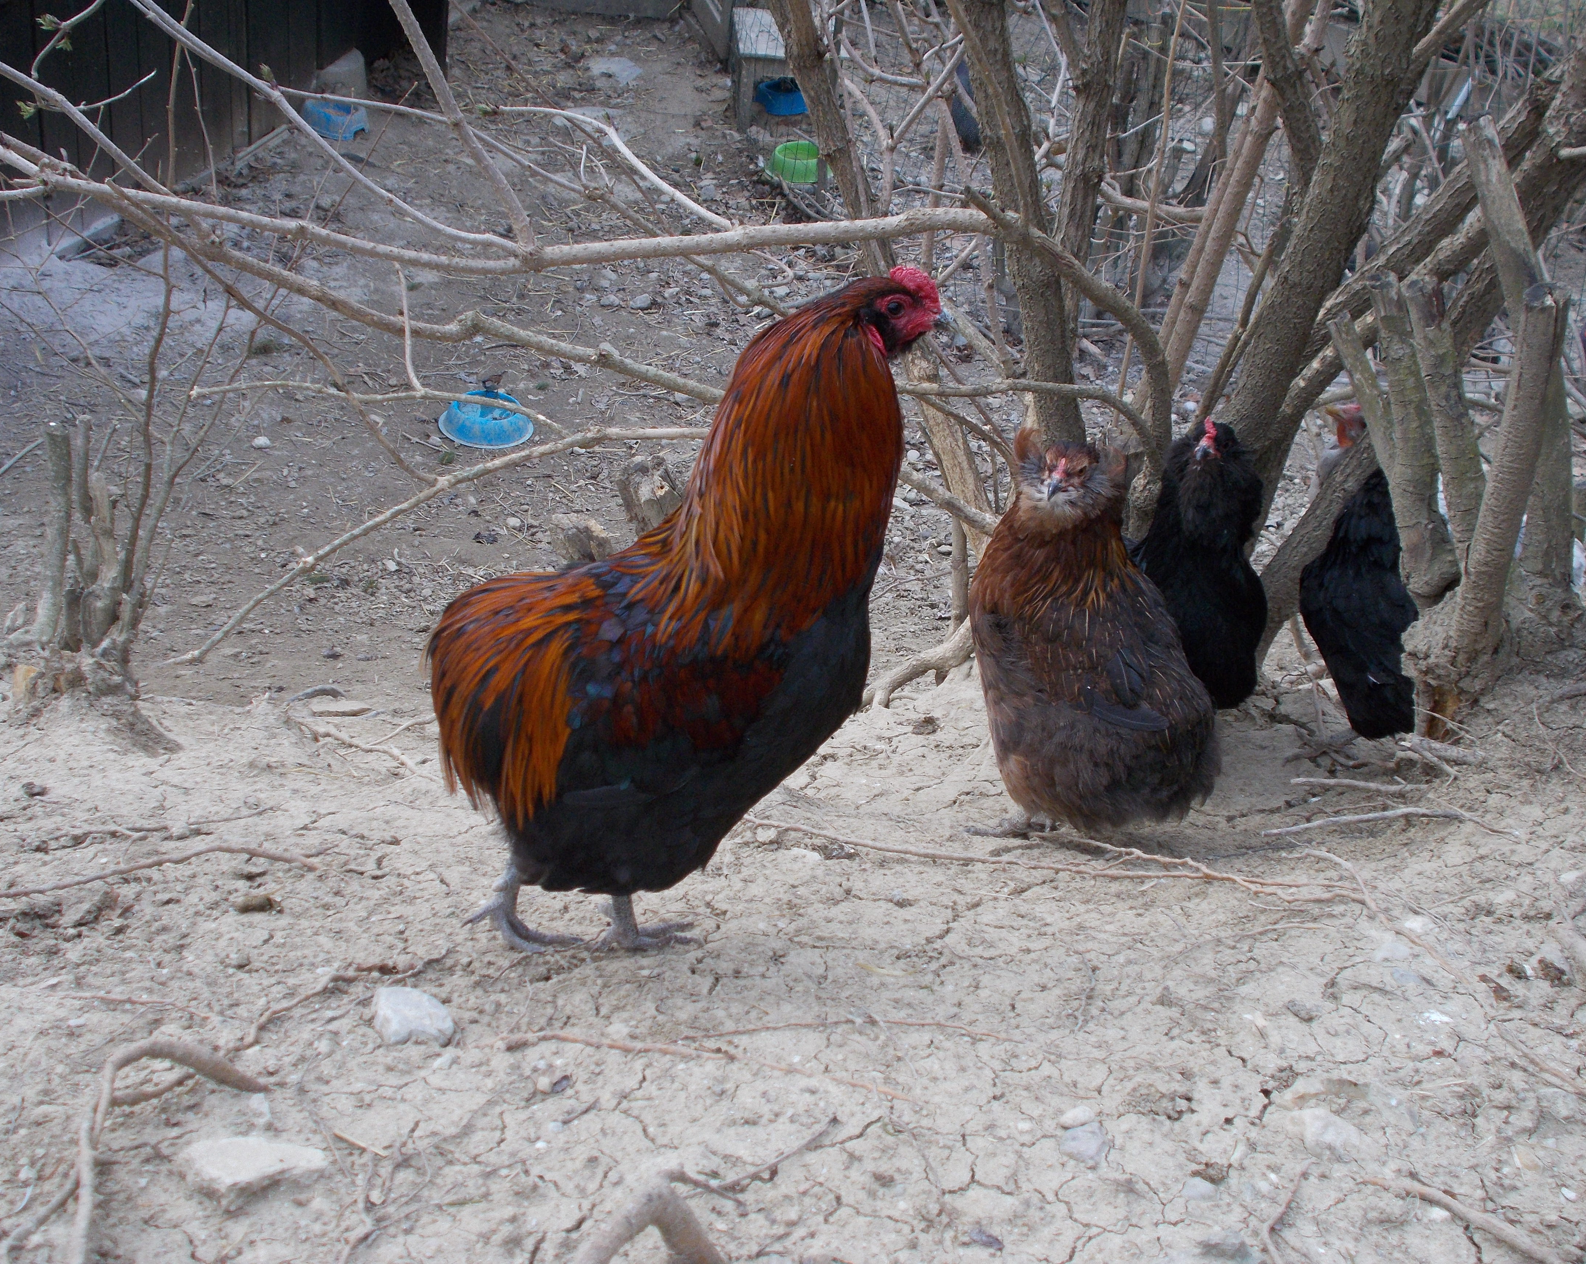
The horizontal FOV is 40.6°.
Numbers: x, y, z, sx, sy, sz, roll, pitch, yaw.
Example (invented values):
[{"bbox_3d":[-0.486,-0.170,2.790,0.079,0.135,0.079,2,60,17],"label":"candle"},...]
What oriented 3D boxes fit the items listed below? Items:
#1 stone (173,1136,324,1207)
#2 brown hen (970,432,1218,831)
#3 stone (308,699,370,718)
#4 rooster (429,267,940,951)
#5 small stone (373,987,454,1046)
[{"bbox_3d":[-0.299,0.297,1.185,0.082,0.023,0.042,-2,32,-15],"label":"stone"},{"bbox_3d":[0.249,0.008,1.775,0.255,0.355,0.190,-10,34,-26],"label":"brown hen"},{"bbox_3d":[-0.476,0.080,2.250,0.063,0.014,0.030,0,31,-12],"label":"stone"},{"bbox_3d":[-0.083,0.004,1.440,0.325,0.525,0.200,5,30,-3],"label":"rooster"},{"bbox_3d":[-0.245,0.248,1.385,0.051,0.026,0.035,1,31,-10],"label":"small stone"}]

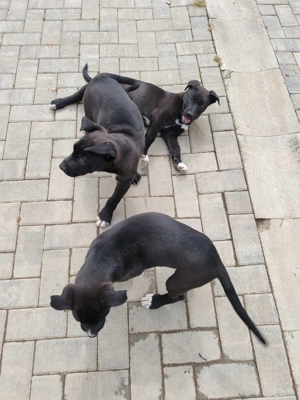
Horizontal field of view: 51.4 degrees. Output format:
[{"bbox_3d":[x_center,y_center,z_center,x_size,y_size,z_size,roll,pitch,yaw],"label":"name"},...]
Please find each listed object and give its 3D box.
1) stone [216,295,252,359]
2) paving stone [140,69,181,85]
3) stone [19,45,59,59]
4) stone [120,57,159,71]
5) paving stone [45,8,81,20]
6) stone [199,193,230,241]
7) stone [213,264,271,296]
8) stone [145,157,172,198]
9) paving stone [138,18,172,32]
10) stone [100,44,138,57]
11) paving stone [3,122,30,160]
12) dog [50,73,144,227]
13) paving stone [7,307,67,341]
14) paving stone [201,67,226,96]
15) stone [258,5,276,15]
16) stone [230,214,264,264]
[{"bbox_3d":[0.281,0.437,1.072,0.098,0.060,0.199,-3,64,-3],"label":"stone"},{"bbox_3d":[0.052,-0.596,1.575,0.199,0.060,0.098,-3,64,-3],"label":"paving stone"},{"bbox_3d":[-0.566,-0.747,1.632,0.199,0.060,0.098,-3,64,-3],"label":"stone"},{"bbox_3d":[-0.057,-0.692,1.642,0.202,0.060,0.101,-2,64,-2],"label":"stone"},{"bbox_3d":[-0.495,-1.043,1.805,0.202,0.060,0.101,-4,64,-3],"label":"paving stone"},{"bbox_3d":[0.257,0.076,1.275,0.099,0.060,0.200,-2,64,-2],"label":"stone"},{"bbox_3d":[0.322,0.299,1.141,0.199,0.060,0.098,-3,64,-3],"label":"stone"},{"bbox_3d":[0.041,-0.093,1.354,0.099,0.060,0.200,-3,64,-3],"label":"stone"},{"bbox_3d":[0.024,-0.970,1.781,0.200,0.060,0.099,-3,64,-3],"label":"paving stone"},{"bbox_3d":[-0.163,-0.766,1.653,0.199,0.060,0.098,-3,64,-3],"label":"stone"},{"bbox_3d":[-0.590,-0.252,1.414,0.099,0.060,0.200,-2,64,-2],"label":"paving stone"},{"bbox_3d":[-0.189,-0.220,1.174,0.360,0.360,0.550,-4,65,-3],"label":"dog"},{"bbox_3d":[-0.385,0.431,1.083,0.202,0.060,0.101,-3,64,-3],"label":"paving stone"},{"bbox_3d":[0.316,-0.586,1.601,0.099,0.060,0.200,-3,64,-3],"label":"paving stone"},{"bbox_3d":[0.688,-1.106,1.862,0.100,0.060,0.100,-2,64,-2],"label":"stone"},{"bbox_3d":[0.362,0.161,1.210,0.098,0.060,0.199,-3,64,-3],"label":"stone"}]

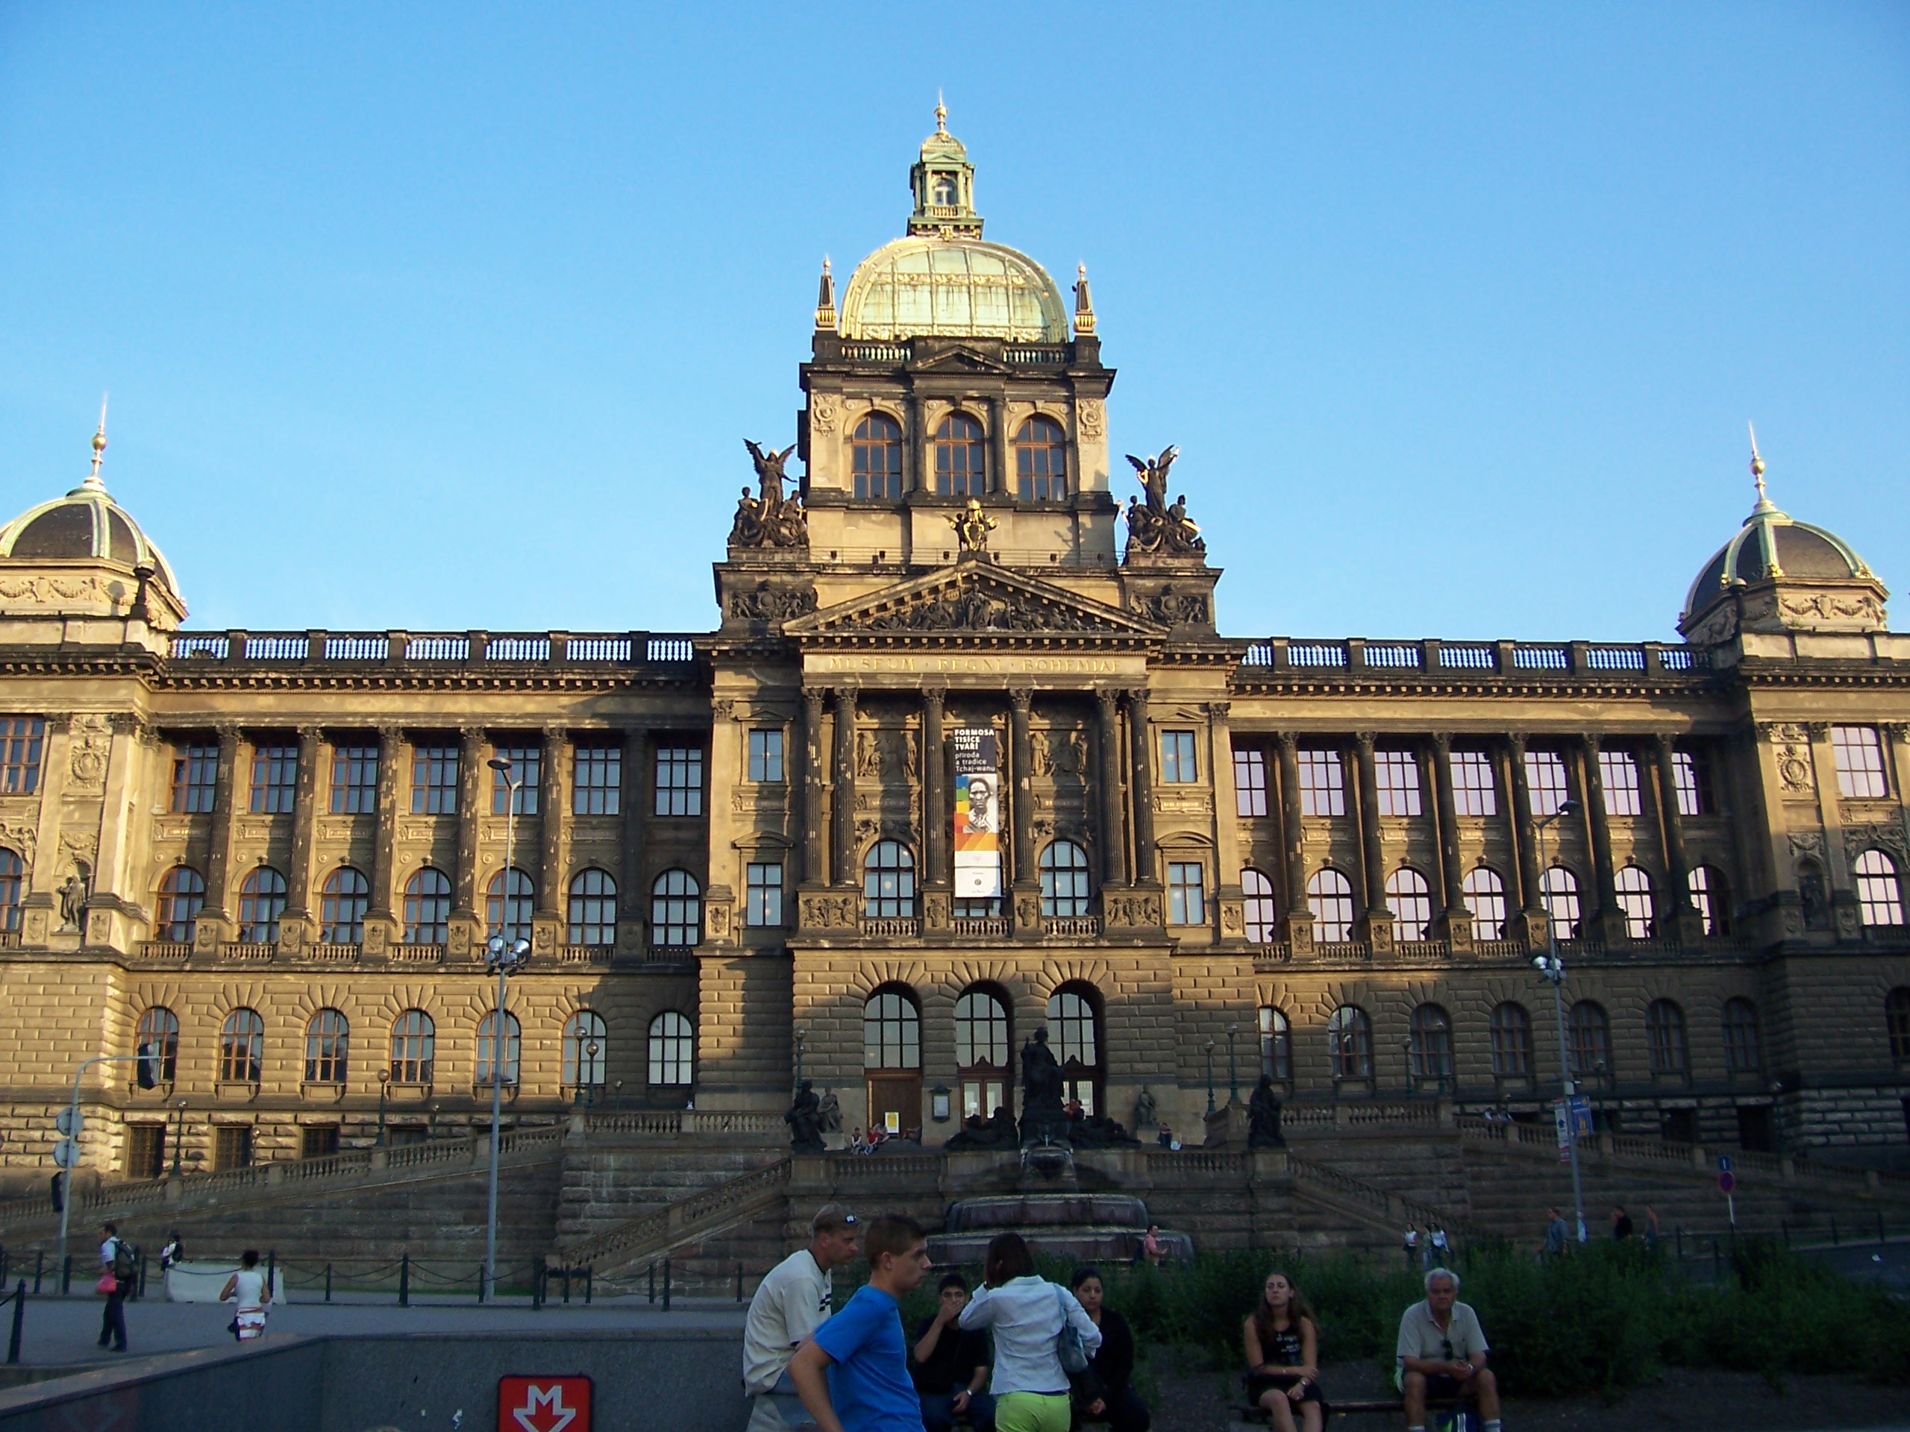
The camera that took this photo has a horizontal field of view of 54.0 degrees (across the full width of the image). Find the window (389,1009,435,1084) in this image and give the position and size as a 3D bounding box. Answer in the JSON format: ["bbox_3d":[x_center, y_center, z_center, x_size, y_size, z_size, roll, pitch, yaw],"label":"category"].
[{"bbox_3d":[-25.263,15.364,87.255,1.998,3.437,0.350,0,-16,-4],"label":"window"}]

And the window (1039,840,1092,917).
[{"bbox_3d":[5.149,7.539,87.479,2.333,3.670,0.350,0,-16,-4],"label":"window"}]

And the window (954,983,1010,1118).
[{"bbox_3d":[1.284,15.043,83.135,2.600,6.300,0.450,0,-16,-4],"label":"window"}]

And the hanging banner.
[{"bbox_3d":[1.066,4.431,86.345,2.150,8.050,0.120,0,-16,-4],"label":"hanging banner"}]

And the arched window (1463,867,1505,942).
[{"bbox_3d":[26.567,9.295,93.858,2.300,3.900,0.400,0,-16,-4],"label":"arched window"}]

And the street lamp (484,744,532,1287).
[{"bbox_3d":[-11.263,7.556,46.842,1.300,13.569,1.400,-11,-19,31],"label":"street lamp"}]

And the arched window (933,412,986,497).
[{"bbox_3d":[0.199,-13.982,100.058,2.698,4.822,0.400,0,-16,-4],"label":"arched window"}]

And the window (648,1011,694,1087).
[{"bbox_3d":[-13.157,15.401,87.034,2.200,3.600,0.400,0,-16,-4],"label":"window"}]

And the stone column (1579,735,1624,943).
[{"bbox_3d":[32.692,6.140,94.838,1.350,10.776,1.350,0,-16,-4],"label":"stone column"}]

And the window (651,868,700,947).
[{"bbox_3d":[-13.656,9.373,91.809,2.376,3.836,0.350,0,-16,-4],"label":"window"}]

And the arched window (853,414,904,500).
[{"bbox_3d":[-4.051,-13.610,98.461,2.600,4.950,0.400,0,-16,-4],"label":"arched window"}]

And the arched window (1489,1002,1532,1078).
[{"bbox_3d":[26.577,15.479,89.723,1.680,3.580,0.400,0,-15,-4],"label":"arched window"}]

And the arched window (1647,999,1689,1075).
[{"bbox_3d":[35.922,16.094,94.502,2.040,3.755,0.350,0,-15,-4],"label":"arched window"}]

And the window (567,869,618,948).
[{"bbox_3d":[-18.167,9.640,94.242,2.390,4.117,0.350,0,-15,-4],"label":"window"}]

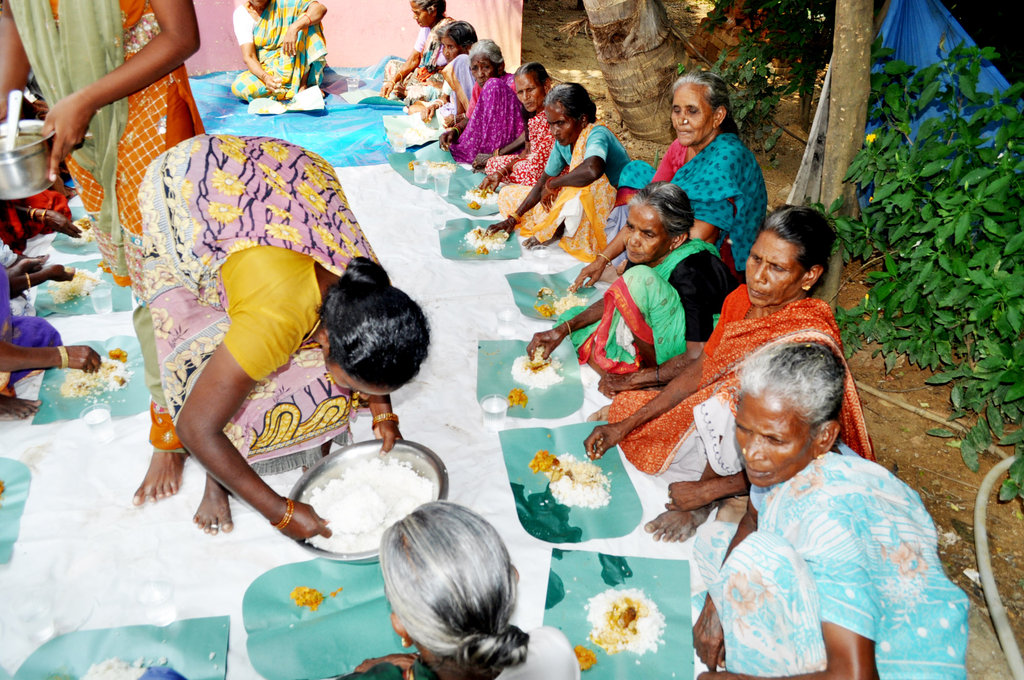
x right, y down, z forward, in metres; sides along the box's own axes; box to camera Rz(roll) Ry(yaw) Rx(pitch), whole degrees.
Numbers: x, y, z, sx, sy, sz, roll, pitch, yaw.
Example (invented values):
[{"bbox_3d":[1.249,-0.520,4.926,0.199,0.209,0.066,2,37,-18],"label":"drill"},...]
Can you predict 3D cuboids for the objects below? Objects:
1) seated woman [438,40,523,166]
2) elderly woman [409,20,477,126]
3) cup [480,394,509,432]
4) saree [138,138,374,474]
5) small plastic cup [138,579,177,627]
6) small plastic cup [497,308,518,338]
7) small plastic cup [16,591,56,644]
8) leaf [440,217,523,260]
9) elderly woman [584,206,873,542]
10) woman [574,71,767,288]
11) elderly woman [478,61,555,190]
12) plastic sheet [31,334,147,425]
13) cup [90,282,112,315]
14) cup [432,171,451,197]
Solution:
[{"bbox_3d":[-0.139,-1.159,3.703,0.500,0.635,0.430,-20,39,-28],"label":"seated woman"},{"bbox_3d":[-0.360,-1.423,4.185,0.500,0.640,0.460,-10,32,-17],"label":"elderly woman"},{"bbox_3d":[-0.049,0.213,2.182,0.069,0.087,0.069,1,34,0],"label":"cup"},{"bbox_3d":[-0.539,-0.043,1.758,0.600,0.830,0.450,28,43,34],"label":"saree"},{"bbox_3d":[-0.755,0.567,1.640,0.069,0.087,0.069,1,34,-1],"label":"small plastic cup"},{"bbox_3d":[-0.012,-0.053,2.573,0.069,0.087,0.069,1,34,0],"label":"small plastic cup"},{"bbox_3d":[-0.996,0.585,1.606,0.069,0.087,0.069,1,34,-1],"label":"small plastic cup"},{"bbox_3d":[-0.129,-0.420,3.088,0.343,0.020,0.388,1,30,2],"label":"leaf"},{"bbox_3d":[0.500,0.028,1.663,0.600,0.690,0.520,-12,32,-19],"label":"elderly woman"},{"bbox_3d":[0.593,-0.566,2.740,0.700,0.770,0.520,-15,38,-22],"label":"woman"},{"bbox_3d":[0.090,-0.940,3.390,0.500,0.610,0.480,-13,33,-21],"label":"elderly woman"},{"bbox_3d":[-1.187,0.101,2.199,0.295,0.020,0.441,-11,32,-18],"label":"plastic sheet"},{"bbox_3d":[-1.415,-0.141,2.656,0.069,0.087,0.069,1,34,-1],"label":"cup"},{"bbox_3d":[-0.318,-0.714,3.508,0.073,0.090,0.073,0,30,0],"label":"cup"}]

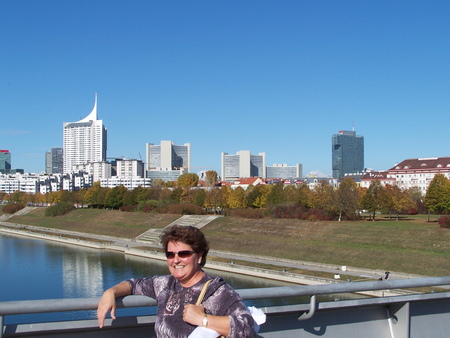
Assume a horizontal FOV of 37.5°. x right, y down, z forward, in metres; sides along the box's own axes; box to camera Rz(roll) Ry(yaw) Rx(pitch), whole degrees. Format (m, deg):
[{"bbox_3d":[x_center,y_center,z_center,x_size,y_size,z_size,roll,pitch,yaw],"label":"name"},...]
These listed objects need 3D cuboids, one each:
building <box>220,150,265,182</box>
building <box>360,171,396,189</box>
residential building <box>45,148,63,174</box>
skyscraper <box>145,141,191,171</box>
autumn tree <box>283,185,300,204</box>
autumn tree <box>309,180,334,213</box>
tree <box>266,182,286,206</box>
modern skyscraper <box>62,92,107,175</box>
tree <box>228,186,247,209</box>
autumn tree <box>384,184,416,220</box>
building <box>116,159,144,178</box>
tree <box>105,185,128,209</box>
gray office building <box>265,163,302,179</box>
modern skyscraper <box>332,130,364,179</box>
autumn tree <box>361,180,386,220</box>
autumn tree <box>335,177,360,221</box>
[{"bbox_3d":[36.670,15.440,1280.000,86.840,102.280,70.000,0,-2,2],"label":"building"},{"bbox_3d":[92.567,11.531,399.839,20.000,20.060,12.000,-1,-2,27],"label":"building"},{"bbox_3d":[-341.370,13.530,1330.000,37.090,109.280,32.000,1,-2,-14],"label":"residential building"},{"bbox_3d":[-108.180,5.740,1270.000,86.160,118.710,70.000,0,-2,-5],"label":"skyscraper"},{"bbox_3d":[24.062,10.868,239.769,6.800,10.530,6.800,0,-2,0],"label":"autumn tree"},{"bbox_3d":[26.480,8.160,182.000,7.130,10.020,7.200,0,-2,8],"label":"autumn tree"},{"bbox_3d":[15.760,8.880,203.000,6.120,9.490,6.200,0,-2,4],"label":"tree"},{"bbox_3d":[-207.157,-35.332,986.765,60.000,153.530,22.000,0,-2,14],"label":"modern skyscraper"},{"bbox_3d":[4.180,10.290,222.000,6.020,8.870,6.000,0,-2,1],"label":"tree"},{"bbox_3d":[42.450,8.080,160.000,7.480,8.680,7.400,-1,-3,15],"label":"autumn tree"},{"bbox_3d":[-97.784,11.275,690.014,23.000,40.250,18.000,-1,-2,17],"label":"building"},{"bbox_3d":[-49.400,12.712,301.743,10.000,11.050,10.000,0,-2,0],"label":"tree"},{"bbox_3d":[130.966,23.246,1460.051,80.000,68.530,45.000,0,-2,5],"label":"gray office building"},{"bbox_3d":[273.700,-13.168,1471.292,62.000,142.080,32.000,1,-2,-35],"label":"modern skyscraper"},{"bbox_3d":[40.522,8.634,180.811,6.700,11.000,6.700,0,-2,0],"label":"autumn tree"},{"bbox_3d":[29.550,7.180,160.000,6.270,10.730,6.200,0,-2,10],"label":"autumn tree"}]

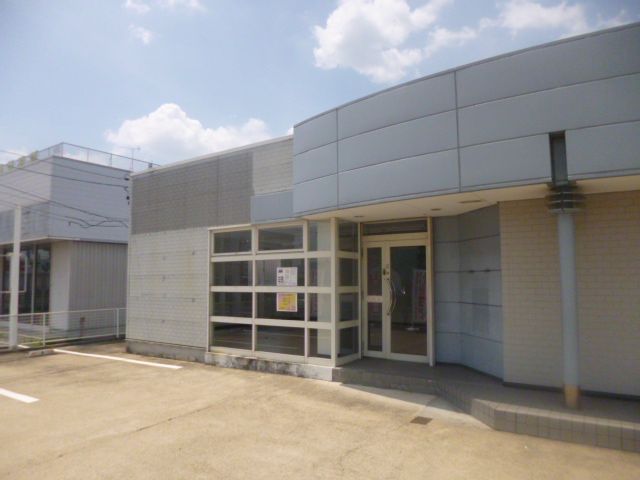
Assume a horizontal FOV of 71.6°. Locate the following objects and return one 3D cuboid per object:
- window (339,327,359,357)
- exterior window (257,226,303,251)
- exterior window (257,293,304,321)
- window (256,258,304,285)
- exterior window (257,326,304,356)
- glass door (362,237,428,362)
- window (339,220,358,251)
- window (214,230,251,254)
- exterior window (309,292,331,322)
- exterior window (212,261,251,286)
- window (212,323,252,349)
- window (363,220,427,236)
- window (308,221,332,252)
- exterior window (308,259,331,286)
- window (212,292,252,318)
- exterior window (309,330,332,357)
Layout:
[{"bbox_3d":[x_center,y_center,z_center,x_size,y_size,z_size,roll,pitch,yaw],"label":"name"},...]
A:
[{"bbox_3d":[0.453,1.594,6.950,0.080,0.426,0.646,-4,-7,34],"label":"window"},{"bbox_3d":[-0.690,-0.027,7.592,0.989,0.392,0.080,-4,-7,34],"label":"exterior window"},{"bbox_3d":[-0.688,1.112,7.483,1.056,0.447,0.080,-4,-7,34],"label":"exterior window"},{"bbox_3d":[-0.678,0.552,7.365,1.053,0.448,0.080,-4,-7,34],"label":"window"},{"bbox_3d":[-0.666,1.641,7.253,1.040,0.434,0.080,-4,-7,34],"label":"exterior window"},{"bbox_3d":[1.201,0.967,7.174,1.148,1.915,0.080,-4,-7,34],"label":"glass door"},{"bbox_3d":[0.479,-0.066,7.362,0.080,0.485,0.654,-4,-7,34],"label":"window"},{"bbox_3d":[-1.592,0.050,8.036,0.972,0.398,0.080,-4,-7,34],"label":"window"},{"bbox_3d":[-0.015,1.066,7.030,0.450,0.447,0.080,-4,-7,34],"label":"exterior window"},{"bbox_3d":[-1.591,0.614,7.981,0.991,0.449,0.080,-4,-7,34],"label":"exterior window"},{"bbox_3d":[-1.607,1.733,8.049,1.018,0.445,0.080,-4,-7,34],"label":"window"},{"bbox_3d":[1.217,-0.201,7.274,1.142,0.212,0.080,-4,-7,34],"label":"window"},{"bbox_3d":[-0.013,-0.070,7.136,0.451,0.496,0.080,-4,-7,34],"label":"window"},{"bbox_3d":[-0.007,0.508,6.912,0.443,0.449,0.080,-4,-7,34],"label":"exterior window"},{"bbox_3d":[-1.619,1.180,8.109,1.026,0.452,0.080,-4,-7,34],"label":"window"},{"bbox_3d":[-0.015,1.621,6.977,0.447,0.453,0.080,-4,-7,34],"label":"exterior window"}]

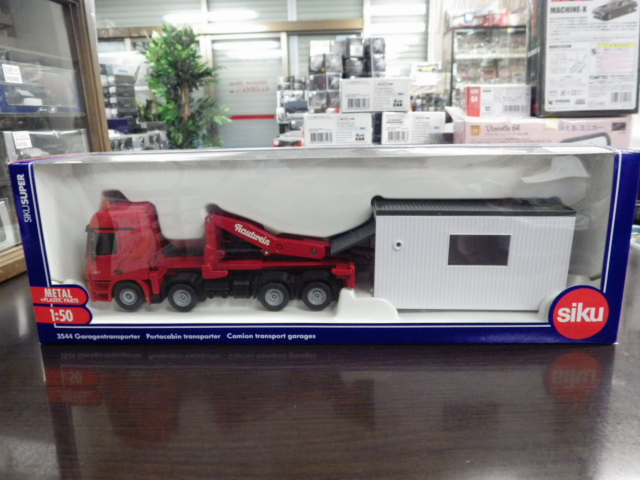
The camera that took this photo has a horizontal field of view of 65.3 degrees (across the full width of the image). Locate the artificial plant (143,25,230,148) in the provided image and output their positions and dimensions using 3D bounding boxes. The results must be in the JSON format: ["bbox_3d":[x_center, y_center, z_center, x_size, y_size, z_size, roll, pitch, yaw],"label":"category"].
[{"bbox_3d":[-1.196,-1.122,4.759,0.820,1.700,0.800,-1,14,3],"label":"artificial plant"}]

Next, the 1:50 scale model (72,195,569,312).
[{"bbox_3d":[0.003,0.005,0.363,0.330,0.079,0.055,-1,14,3],"label":"1:50 scale model"}]

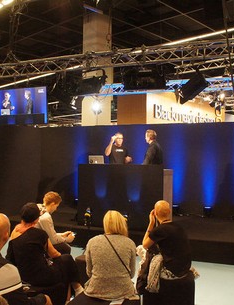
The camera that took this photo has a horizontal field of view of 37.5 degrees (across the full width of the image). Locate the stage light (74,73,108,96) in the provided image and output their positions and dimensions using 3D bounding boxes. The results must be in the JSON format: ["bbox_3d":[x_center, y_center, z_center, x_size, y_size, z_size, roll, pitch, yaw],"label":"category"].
[{"bbox_3d":[-0.496,-1.323,6.700,0.580,0.410,0.340,0,-1,34],"label":"stage light"}]

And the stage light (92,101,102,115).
[{"bbox_3d":[-0.548,-1.202,9.200,0.270,0.360,0.270,1,-1,-9],"label":"stage light"}]

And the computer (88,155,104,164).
[{"bbox_3d":[-0.395,0.174,6.700,0.330,0.220,0.260,0,0,6],"label":"computer"}]

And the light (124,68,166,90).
[{"bbox_3d":[0.507,-1.337,6.350,0.700,0.370,0.360,0,-1,14],"label":"light"}]

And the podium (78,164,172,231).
[{"bbox_3d":[0.164,0.821,6.580,1.650,1.150,0.700,0,-1,21],"label":"podium"}]

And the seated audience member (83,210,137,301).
[{"bbox_3d":[-0.056,1.092,3.200,0.500,1.200,0.820,0,0,0],"label":"seated audience member"}]

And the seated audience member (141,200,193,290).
[{"bbox_3d":[0.540,1.119,3.780,0.530,1.230,0.800,1,-1,-12],"label":"seated audience member"}]

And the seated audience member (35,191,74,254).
[{"bbox_3d":[-0.800,1.122,4.500,0.720,1.220,0.460,2,-2,-41],"label":"seated audience member"}]

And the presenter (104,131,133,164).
[{"bbox_3d":[0.015,0.504,7.100,0.570,1.800,0.430,1,-1,-12],"label":"presenter"}]

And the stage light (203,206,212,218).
[{"bbox_3d":[1.898,1.270,7.200,0.180,0.220,0.180,0,0,20],"label":"stage light"}]

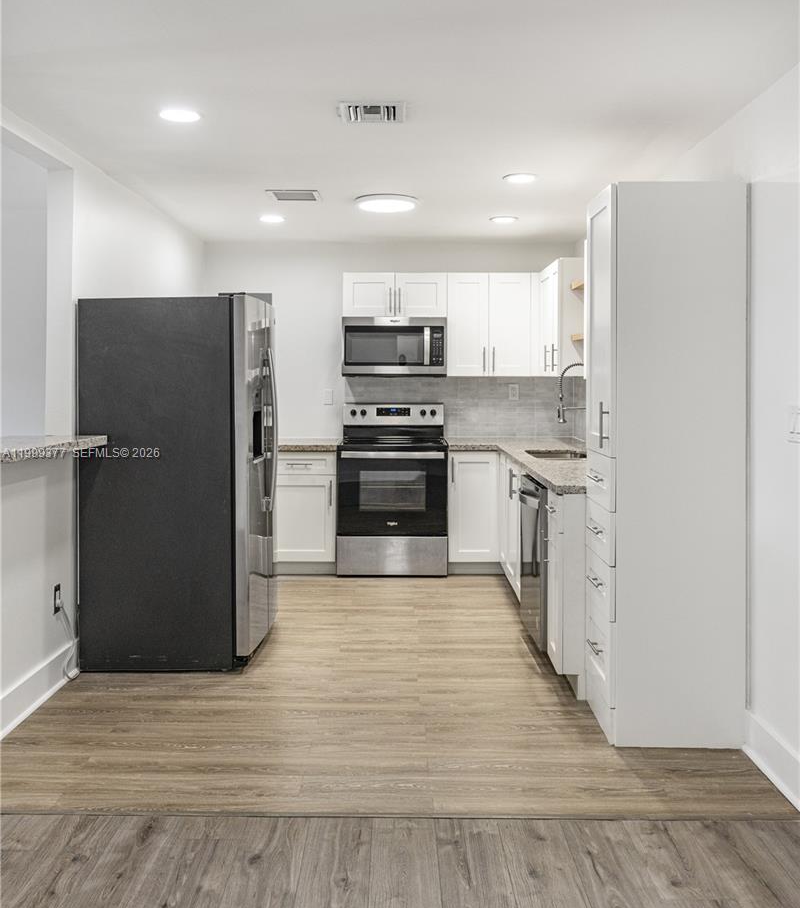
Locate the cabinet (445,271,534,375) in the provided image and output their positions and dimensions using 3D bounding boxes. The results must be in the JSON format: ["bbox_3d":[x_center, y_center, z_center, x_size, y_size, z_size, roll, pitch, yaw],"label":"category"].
[{"bbox_3d":[0.653,-0.956,5.995,0.610,0.755,0.330,0,3,1],"label":"cabinet"}]

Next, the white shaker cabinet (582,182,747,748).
[{"bbox_3d":[1.035,0.032,3.175,0.500,2.100,0.420,0,3,1],"label":"white shaker cabinet"}]

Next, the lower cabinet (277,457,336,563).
[{"bbox_3d":[-0.700,0.345,5.850,0.510,0.800,0.620,0,3,1],"label":"lower cabinet"}]

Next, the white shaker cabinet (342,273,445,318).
[{"bbox_3d":[-0.033,-1.173,5.995,0.760,0.320,0.330,0,3,1],"label":"white shaker cabinet"}]

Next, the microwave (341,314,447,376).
[{"bbox_3d":[-0.037,-0.787,5.960,0.760,0.430,0.400,0,3,1],"label":"microwave"}]

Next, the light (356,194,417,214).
[{"bbox_3d":[-0.079,-1.511,4.870,0.380,0.050,0.380,0,3,1],"label":"light"}]

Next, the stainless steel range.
[{"bbox_3d":[-0.050,0.235,5.790,0.760,1.180,0.690,0,3,1],"label":"stainless steel range"}]

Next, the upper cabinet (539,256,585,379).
[{"bbox_3d":[1.180,-0.907,5.455,0.325,0.755,0.620,0,3,1],"label":"upper cabinet"}]

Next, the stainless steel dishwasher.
[{"bbox_3d":[0.925,0.528,3.935,0.610,0.810,0.600,0,3,1],"label":"stainless steel dishwasher"}]

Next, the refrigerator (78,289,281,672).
[{"bbox_3d":[-1.100,0.109,4.180,0.820,1.755,0.880,0,3,1],"label":"refrigerator"}]

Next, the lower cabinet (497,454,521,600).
[{"bbox_3d":[0.990,0.439,4.810,0.610,0.800,1.020,0,3,1],"label":"lower cabinet"}]

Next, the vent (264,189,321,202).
[{"bbox_3d":[-0.620,-1.521,4.730,0.310,0.020,0.310,0,3,1],"label":"vent"}]

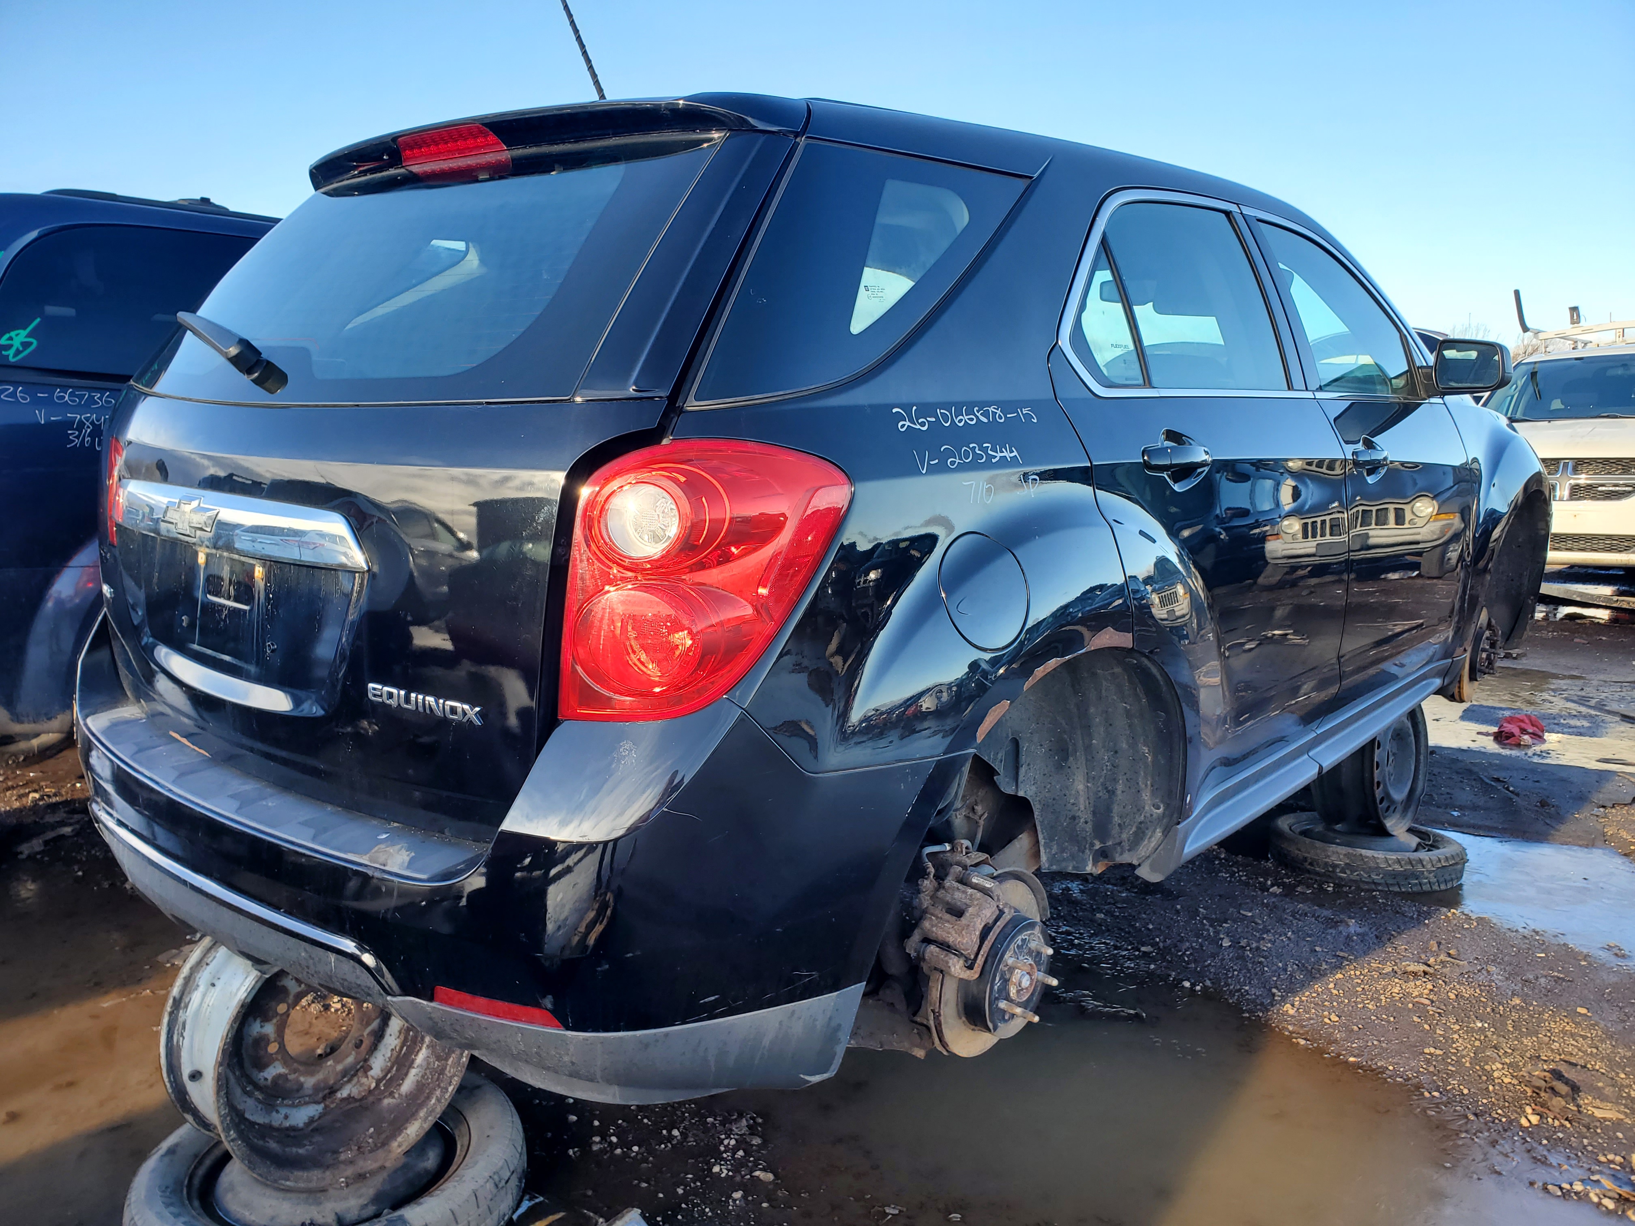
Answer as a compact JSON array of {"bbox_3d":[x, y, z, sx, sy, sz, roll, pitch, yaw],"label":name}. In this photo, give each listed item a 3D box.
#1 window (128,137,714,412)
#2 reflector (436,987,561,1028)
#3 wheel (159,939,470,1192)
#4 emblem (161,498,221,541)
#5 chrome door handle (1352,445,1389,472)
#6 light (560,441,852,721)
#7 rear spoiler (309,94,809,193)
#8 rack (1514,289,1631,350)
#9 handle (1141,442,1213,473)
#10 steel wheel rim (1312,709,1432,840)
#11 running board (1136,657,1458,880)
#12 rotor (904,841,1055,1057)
[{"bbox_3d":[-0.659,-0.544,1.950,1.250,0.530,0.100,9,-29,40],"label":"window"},{"bbox_3d":[-0.387,0.480,1.477,0.165,0.030,0.025,2,11,13],"label":"reflector"},{"bbox_3d":[-0.825,0.700,2.060,0.210,0.447,0.447,9,15,41],"label":"wheel"},{"bbox_3d":[-0.896,-0.138,1.753,0.172,0.060,0.020,9,15,40],"label":"emblem"},{"bbox_3d":[1.274,-0.354,2.822,0.052,0.048,0.225,9,15,40],"label":"chrome door handle"},{"bbox_3d":[-0.133,-0.046,1.490,0.220,0.330,0.345,7,13,34],"label":"light"},{"bbox_3d":[-0.523,-0.783,2.064,1.180,0.125,0.270,9,15,40],"label":"rear spoiler"},{"bbox_3d":[6.527,-2.329,9.632,1.450,0.450,1.800,9,15,40],"label":"rack"},{"bbox_3d":[0.612,-0.262,2.070,0.052,0.048,0.225,9,15,40],"label":"handle"},{"bbox_3d":[1.660,0.438,3.715,0.200,0.443,0.443,1,11,7],"label":"steel wheel rim"},{"bbox_3d":[1.306,0.313,3.083,0.125,0.165,1.960,9,15,40],"label":"running board"},{"bbox_3d":[0.319,0.599,2.081,0.170,0.335,0.320,9,15,40],"label":"rotor"}]

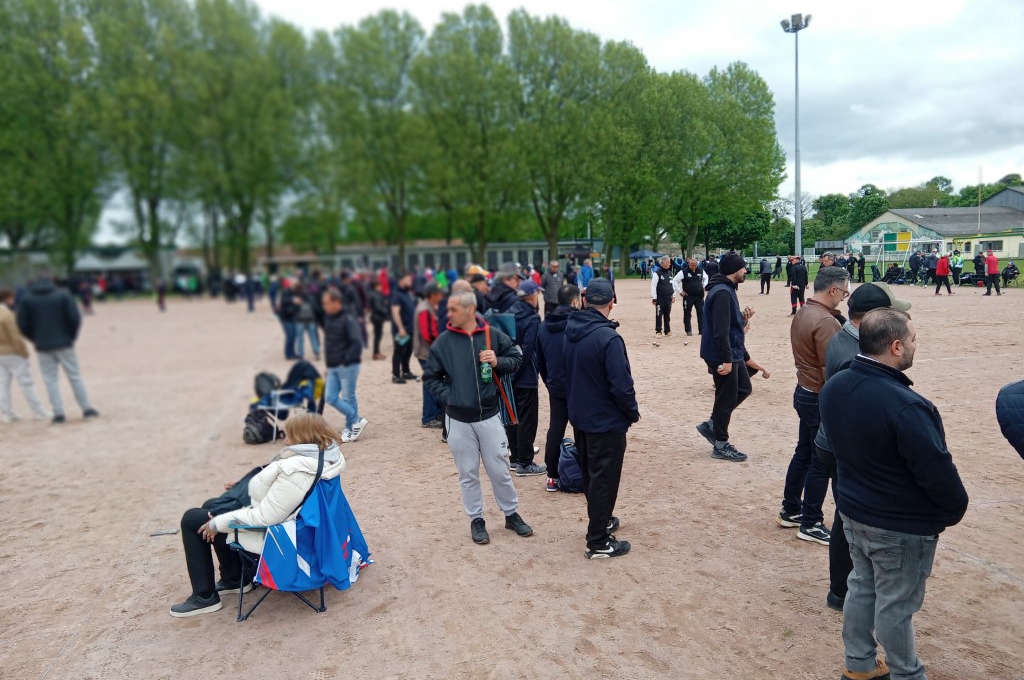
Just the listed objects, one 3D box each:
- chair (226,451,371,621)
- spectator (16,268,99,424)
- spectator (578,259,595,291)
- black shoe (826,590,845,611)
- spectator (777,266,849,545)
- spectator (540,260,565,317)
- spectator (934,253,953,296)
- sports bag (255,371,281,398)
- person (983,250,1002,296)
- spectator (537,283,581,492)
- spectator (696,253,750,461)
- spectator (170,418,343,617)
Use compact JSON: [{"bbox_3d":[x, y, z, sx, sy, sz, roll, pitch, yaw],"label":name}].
[{"bbox_3d":[-1.184,1.050,4.681,0.720,0.840,0.720,-3,5,-8],"label":"chair"},{"bbox_3d":[-5.755,0.081,10.488,0.660,1.890,0.450,-5,6,-27],"label":"spectator"},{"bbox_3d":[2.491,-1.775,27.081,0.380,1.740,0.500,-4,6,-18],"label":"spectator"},{"bbox_3d":[1.778,1.353,4.315,0.290,0.105,0.110,2,7,35],"label":"black shoe"},{"bbox_3d":[1.962,0.414,5.419,0.480,1.760,0.520,-2,5,0],"label":"spectator"},{"bbox_3d":[0.940,-0.898,18.732,0.550,1.760,0.360,-2,5,0],"label":"spectator"},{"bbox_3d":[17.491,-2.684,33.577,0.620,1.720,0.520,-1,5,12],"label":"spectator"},{"bbox_3d":[-2.745,0.522,9.300,0.240,0.360,0.290,-7,7,-41],"label":"sports bag"},{"bbox_3d":[19.270,-2.690,33.218,0.660,1.770,0.500,-3,5,-15],"label":"person"},{"bbox_3d":[0.431,0.359,6.841,0.530,1.700,0.400,1,6,30],"label":"spectator"},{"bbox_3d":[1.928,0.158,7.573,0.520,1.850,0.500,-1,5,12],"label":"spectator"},{"bbox_3d":[-1.420,0.941,4.631,0.950,1.060,0.600,-3,5,-16],"label":"spectator"}]

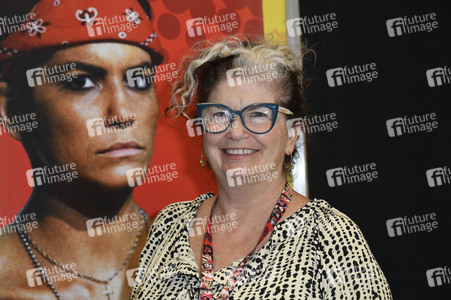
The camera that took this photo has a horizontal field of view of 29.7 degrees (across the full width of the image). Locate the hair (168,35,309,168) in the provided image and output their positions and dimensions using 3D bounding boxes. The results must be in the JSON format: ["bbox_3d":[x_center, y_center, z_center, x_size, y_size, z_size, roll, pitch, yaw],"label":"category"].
[{"bbox_3d":[0.023,-0.086,1.500,0.225,0.225,0.220,-1,2,12],"label":"hair"}]

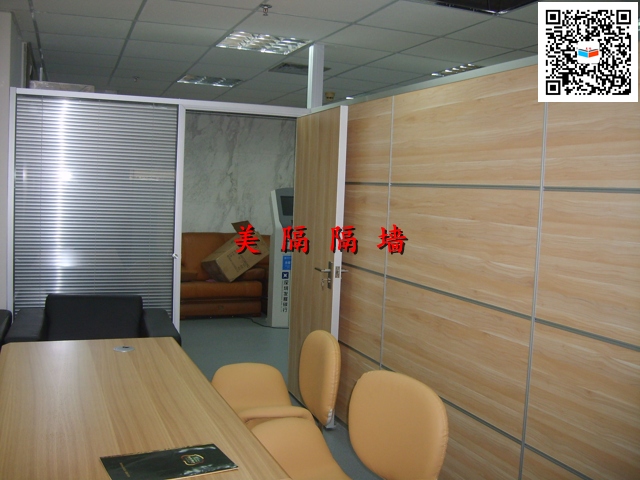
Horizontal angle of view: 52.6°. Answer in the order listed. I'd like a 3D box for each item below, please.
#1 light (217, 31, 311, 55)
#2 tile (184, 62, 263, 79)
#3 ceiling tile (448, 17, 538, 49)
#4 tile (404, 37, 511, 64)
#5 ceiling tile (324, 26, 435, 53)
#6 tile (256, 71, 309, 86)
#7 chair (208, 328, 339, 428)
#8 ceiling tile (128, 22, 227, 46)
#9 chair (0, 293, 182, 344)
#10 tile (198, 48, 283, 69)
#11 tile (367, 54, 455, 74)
[{"bbox_3d":[-0.405,-1.404,4.569,0.600,0.080,0.600,1,5,-21],"label":"light"},{"bbox_3d":[-0.820,-1.487,5.678,0.600,0.020,0.600,1,5,-21],"label":"tile"},{"bbox_3d":[1.139,-1.253,3.846,0.600,0.020,0.600,0,5,-21],"label":"ceiling tile"},{"bbox_3d":[0.925,-1.307,4.399,0.600,0.020,0.600,0,5,-21],"label":"tile"},{"bbox_3d":[0.366,-1.318,4.226,0.600,0.020,0.600,1,5,-21],"label":"ceiling tile"},{"bbox_3d":[-0.259,-1.483,5.891,0.600,0.020,0.600,1,5,-21],"label":"tile"},{"bbox_3d":[-0.246,0.817,3.037,0.600,0.830,0.560,2,5,-9],"label":"chair"},{"bbox_3d":[-0.966,-1.381,4.356,0.600,0.020,0.600,1,5,-21],"label":"ceiling tile"},{"bbox_3d":[-1.313,0.748,3.705,0.970,0.780,0.820,0,5,-24],"label":"chair"},{"bbox_3d":[-0.613,-1.433,5.123,0.600,0.020,0.600,1,5,-21],"label":"tile"},{"bbox_3d":[0.714,-1.360,4.959,0.600,0.020,0.600,0,5,-21],"label":"tile"}]

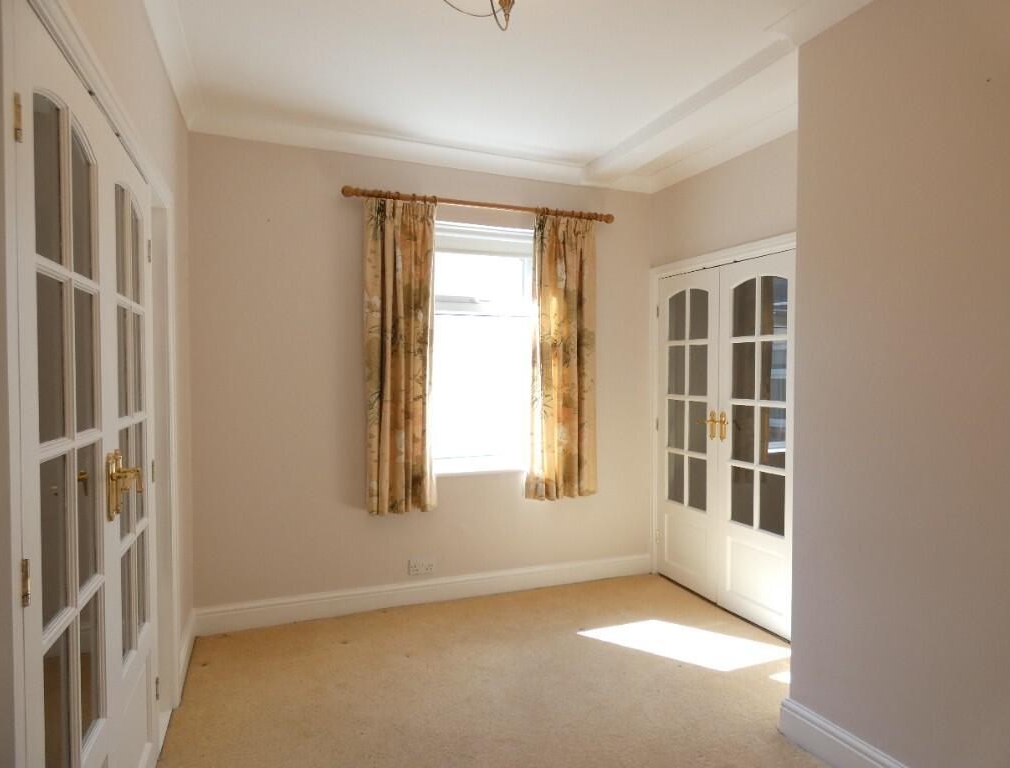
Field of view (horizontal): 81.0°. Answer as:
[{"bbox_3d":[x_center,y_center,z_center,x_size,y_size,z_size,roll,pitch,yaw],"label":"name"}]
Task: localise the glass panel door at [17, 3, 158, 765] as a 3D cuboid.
[{"bbox_3d":[-1.038,0.328,1.522,0.045,1.985,1.167,0,1,-21],"label":"glass panel door"}]

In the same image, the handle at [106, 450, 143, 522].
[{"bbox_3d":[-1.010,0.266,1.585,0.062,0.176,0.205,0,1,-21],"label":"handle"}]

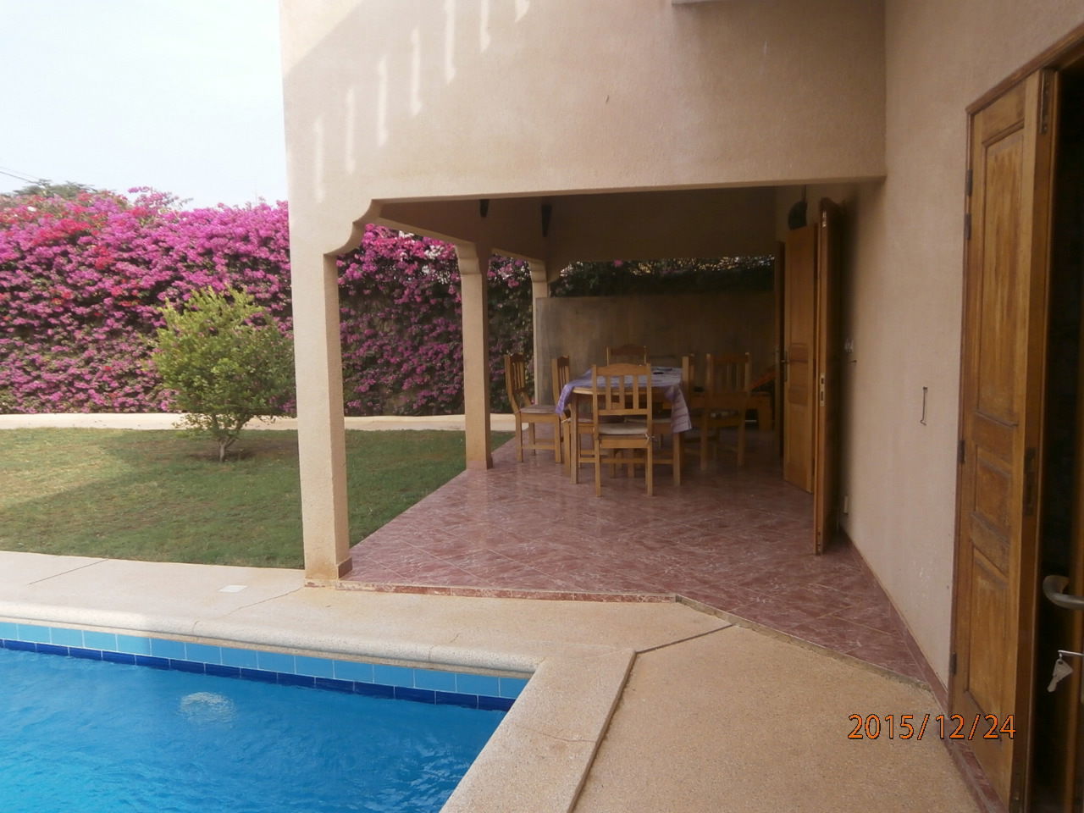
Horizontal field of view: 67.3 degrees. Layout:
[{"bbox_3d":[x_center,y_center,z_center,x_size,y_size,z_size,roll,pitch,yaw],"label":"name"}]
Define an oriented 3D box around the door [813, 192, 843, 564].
[{"bbox_3d":[1.746,-0.180,4.916,0.045,2.050,0.560,2,7,30],"label":"door"}]

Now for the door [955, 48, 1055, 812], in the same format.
[{"bbox_3d":[1.440,0.109,2.580,0.048,2.120,0.540,0,6,11],"label":"door"}]

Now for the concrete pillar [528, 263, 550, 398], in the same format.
[{"bbox_3d":[-0.008,-0.884,11.087,0.200,2.170,0.220,0,6,11],"label":"concrete pillar"}]

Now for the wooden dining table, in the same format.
[{"bbox_3d":[0.912,0.130,7.982,1.070,0.800,2.420,0,6,11],"label":"wooden dining table"}]

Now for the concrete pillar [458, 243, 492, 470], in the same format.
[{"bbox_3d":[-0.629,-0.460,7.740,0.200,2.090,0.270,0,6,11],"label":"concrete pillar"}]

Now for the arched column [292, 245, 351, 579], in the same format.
[{"bbox_3d":[-1.226,0.042,4.520,0.190,1.820,0.215,0,6,11],"label":"arched column"}]

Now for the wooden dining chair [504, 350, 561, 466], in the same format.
[{"bbox_3d":[-0.047,0.004,8.161,0.530,1.050,0.450,1,7,16],"label":"wooden dining chair"}]

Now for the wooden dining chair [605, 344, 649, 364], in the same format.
[{"bbox_3d":[0.968,-0.142,9.301,0.450,1.050,0.500,0,6,11],"label":"wooden dining chair"}]

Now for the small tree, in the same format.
[{"bbox_3d":[-3.425,-0.355,8.782,1.450,1.880,1.400,-4,7,-21],"label":"small tree"}]

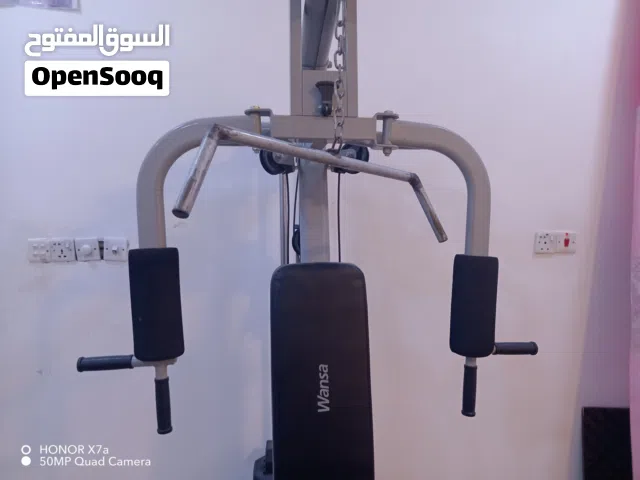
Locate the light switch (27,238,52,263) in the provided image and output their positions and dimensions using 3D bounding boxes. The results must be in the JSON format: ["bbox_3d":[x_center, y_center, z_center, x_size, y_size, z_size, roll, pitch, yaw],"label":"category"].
[{"bbox_3d":[-1.030,0.041,1.699,0.086,0.086,0.016,-1,8,-5],"label":"light switch"}]

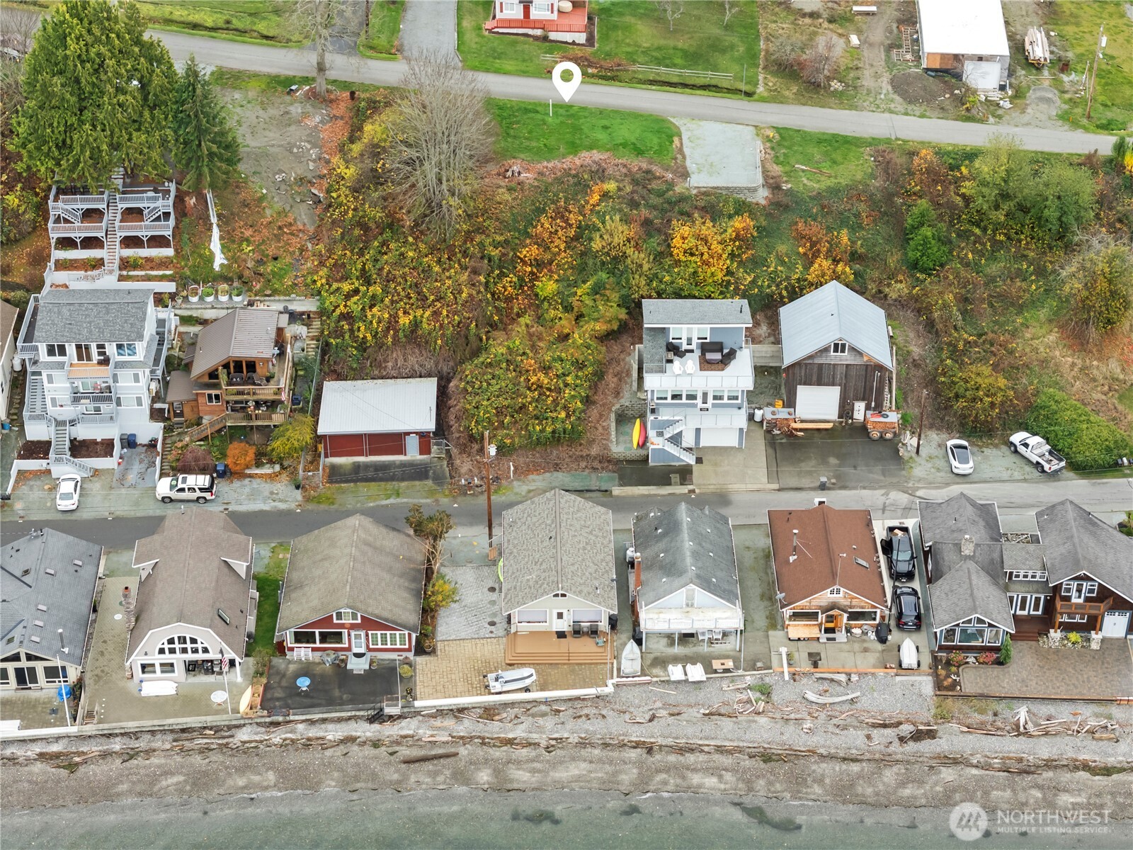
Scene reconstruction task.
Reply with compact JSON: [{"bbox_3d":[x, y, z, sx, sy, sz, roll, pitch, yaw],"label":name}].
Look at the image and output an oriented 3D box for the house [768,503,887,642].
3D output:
[{"bbox_3d":[20.763,10.727,182.039,8.435,5.136,13.317,0,36,0],"label":"house"}]

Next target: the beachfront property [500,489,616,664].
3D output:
[{"bbox_3d":[-0.653,11.740,180.928,8.850,5.200,15.600,-1,35,-1],"label":"beachfront property"}]

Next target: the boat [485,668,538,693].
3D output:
[{"bbox_3d":[-4.388,19.309,174.268,4.000,0.950,1.500,-5,35,-7],"label":"boat"}]

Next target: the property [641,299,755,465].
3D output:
[{"bbox_3d":[11.304,-4.268,199.203,9.168,8.900,14.022,0,36,-1],"label":"property"}]

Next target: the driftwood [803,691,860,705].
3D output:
[{"bbox_3d":[20.135,20.678,174.111,4.200,0.420,1.050,0,35,0],"label":"driftwood"}]

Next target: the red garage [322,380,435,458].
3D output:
[{"bbox_3d":[-16.594,-0.810,203.141,10.200,3.150,8.800,-1,36,-2],"label":"red garage"}]

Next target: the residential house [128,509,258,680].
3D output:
[{"bbox_3d":[-29.264,13.157,178.307,8.800,6.300,14.500,-2,35,-2],"label":"residential house"}]

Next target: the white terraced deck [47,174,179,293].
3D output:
[{"bbox_3d":[-40.800,-18.126,207.859,11.700,7.600,10.800,-1,36,-1],"label":"white terraced deck"}]

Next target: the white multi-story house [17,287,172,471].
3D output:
[{"bbox_3d":[-40.615,-4.272,196.821,12.222,12.100,12.898,-1,36,-1],"label":"white multi-story house"}]

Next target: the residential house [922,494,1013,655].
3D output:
[{"bbox_3d":[31.646,11.427,181.453,6.450,5.900,14.400,1,35,2],"label":"residential house"}]

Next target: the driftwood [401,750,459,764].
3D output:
[{"bbox_3d":[-10.184,24.763,170.644,4.393,0.360,0.380,-7,36,-9],"label":"driftwood"}]

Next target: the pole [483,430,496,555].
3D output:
[{"bbox_3d":[-6.141,5.555,183.754,0.950,12.100,0.500,0,35,0],"label":"pole"}]

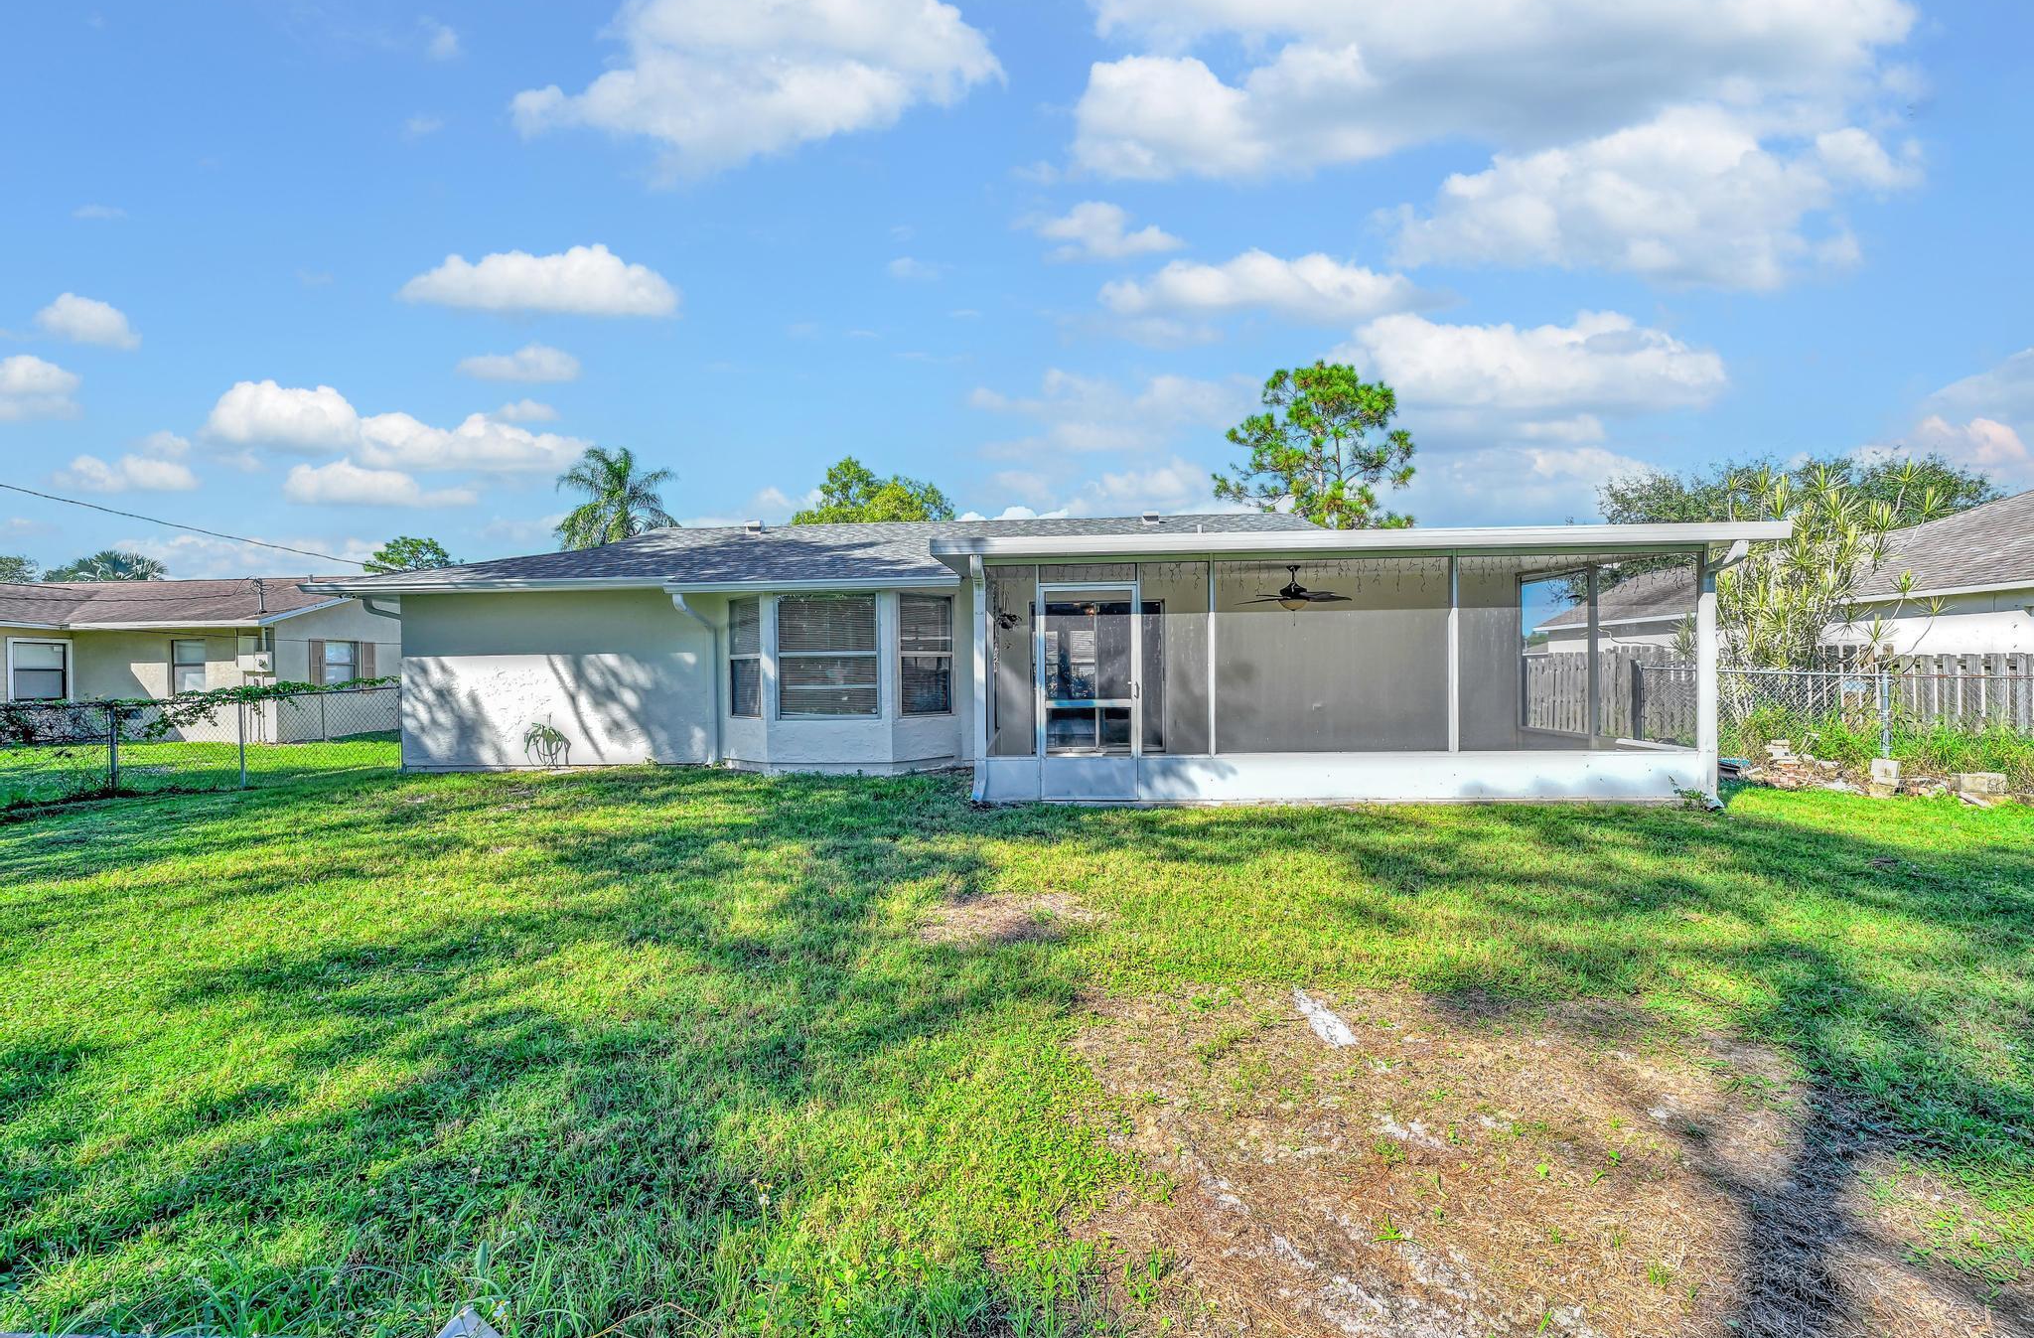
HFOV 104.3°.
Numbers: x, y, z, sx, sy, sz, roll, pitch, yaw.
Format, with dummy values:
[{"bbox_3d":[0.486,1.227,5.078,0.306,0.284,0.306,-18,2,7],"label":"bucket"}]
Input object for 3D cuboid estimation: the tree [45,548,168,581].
[{"bbox_3d":[-37.800,-1.850,33.000,4.700,6.500,4.700,0,0,0],"label":"tree"}]

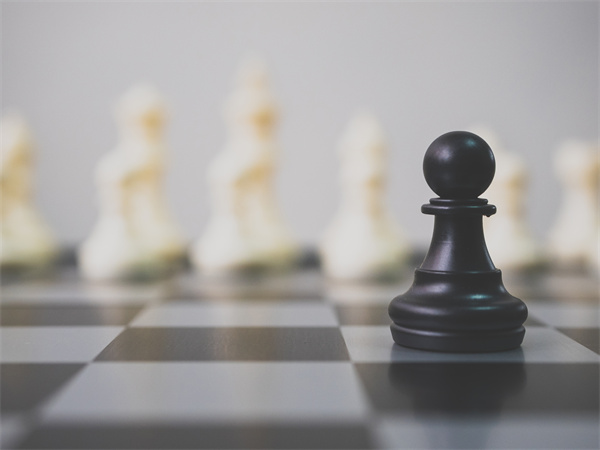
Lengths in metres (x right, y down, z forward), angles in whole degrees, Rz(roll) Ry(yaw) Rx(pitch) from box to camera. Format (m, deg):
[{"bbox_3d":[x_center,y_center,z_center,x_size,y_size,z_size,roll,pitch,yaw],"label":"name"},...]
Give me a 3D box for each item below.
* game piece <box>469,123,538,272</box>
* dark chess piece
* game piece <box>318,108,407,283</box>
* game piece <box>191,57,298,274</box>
[{"bbox_3d":[0.078,-0.011,0.397,0.031,0.051,0.031,0,3,0],"label":"game piece"},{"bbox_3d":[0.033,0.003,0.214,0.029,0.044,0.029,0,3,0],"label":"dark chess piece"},{"bbox_3d":[0.025,-0.014,0.392,0.032,0.056,0.032,0,3,0],"label":"game piece"},{"bbox_3d":[-0.020,-0.024,0.391,0.035,0.076,0.035,0,3,0],"label":"game piece"}]

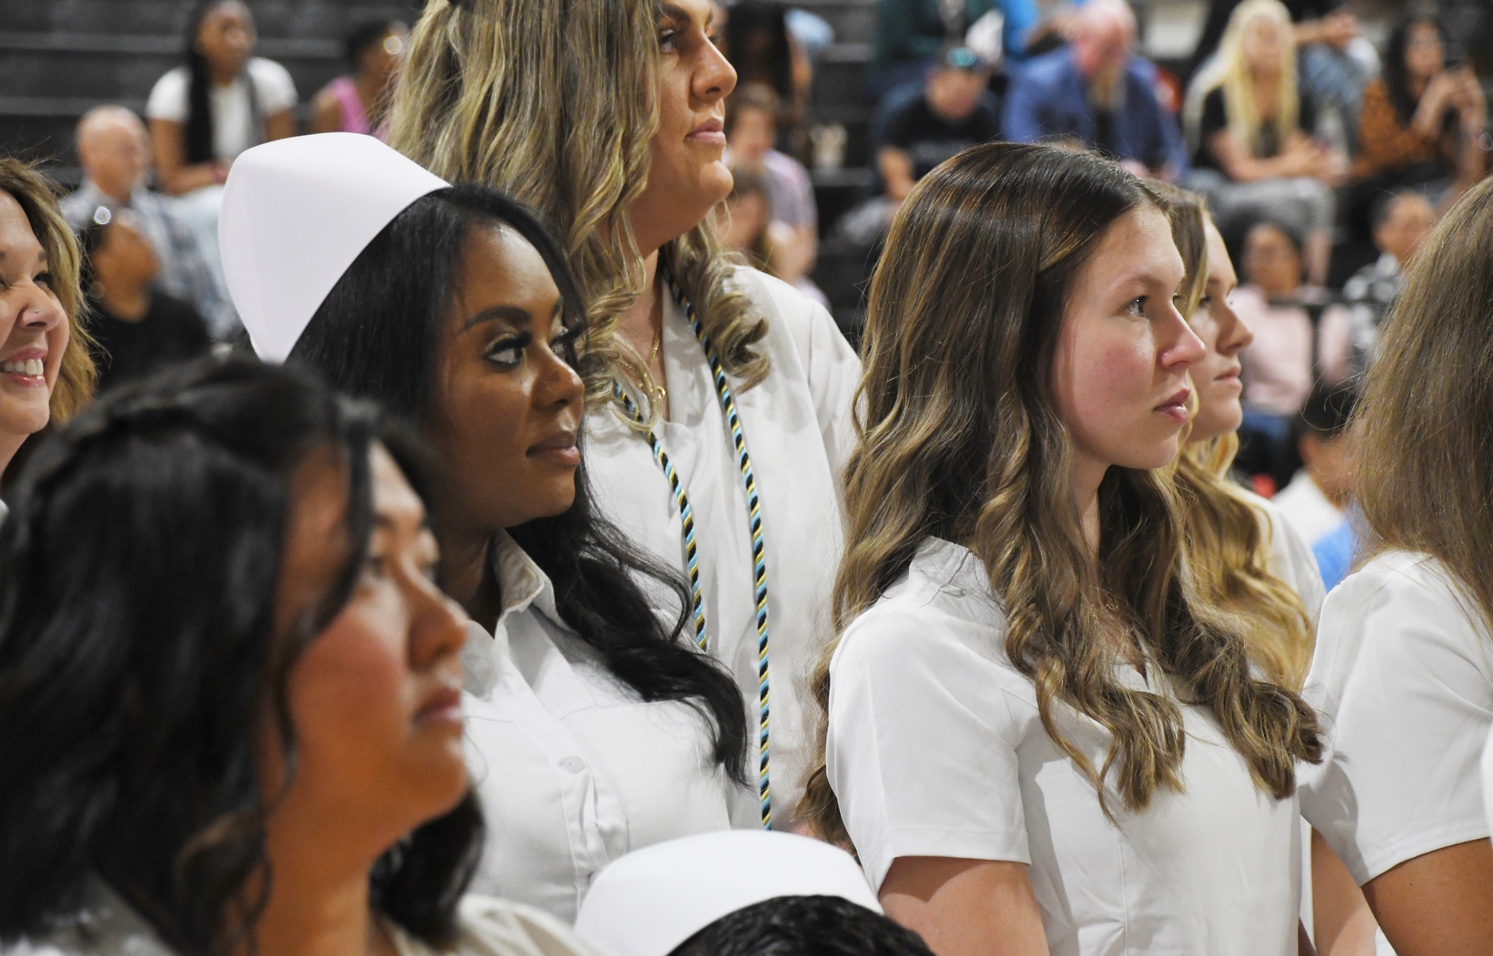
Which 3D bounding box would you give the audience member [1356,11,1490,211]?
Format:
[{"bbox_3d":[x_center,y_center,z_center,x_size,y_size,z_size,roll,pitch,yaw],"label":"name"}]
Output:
[{"bbox_3d":[1.878,-0.777,17.400,0.480,1.050,0.680,0,2,6],"label":"audience member"}]

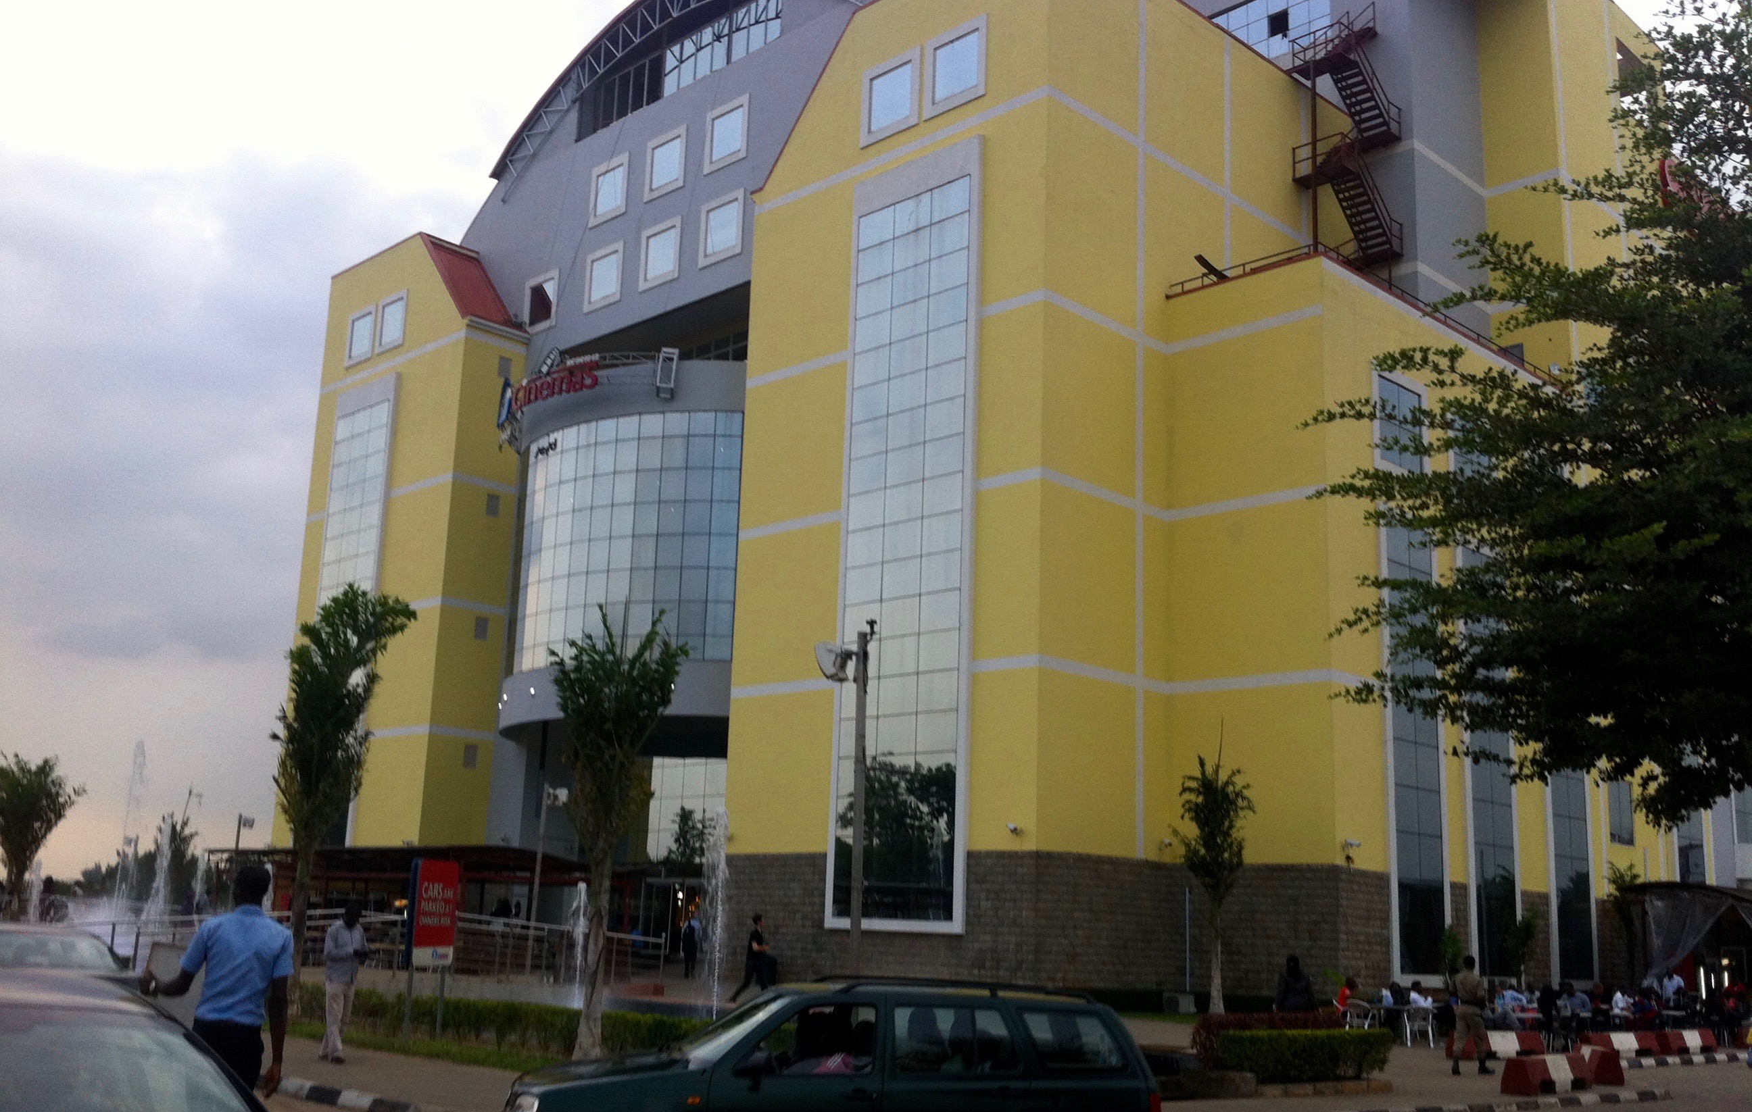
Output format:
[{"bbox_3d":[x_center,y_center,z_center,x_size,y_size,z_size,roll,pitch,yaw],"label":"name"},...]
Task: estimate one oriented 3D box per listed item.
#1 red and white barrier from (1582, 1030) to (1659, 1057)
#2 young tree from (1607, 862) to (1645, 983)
[{"bbox_3d":[13.643,9.005,32.573,1.800,0.480,0.500,10,-15,-32],"label":"red and white barrier"},{"bbox_3d":[19.946,10.247,47.053,1.000,4.165,1.000,2,-12,0],"label":"young tree"}]

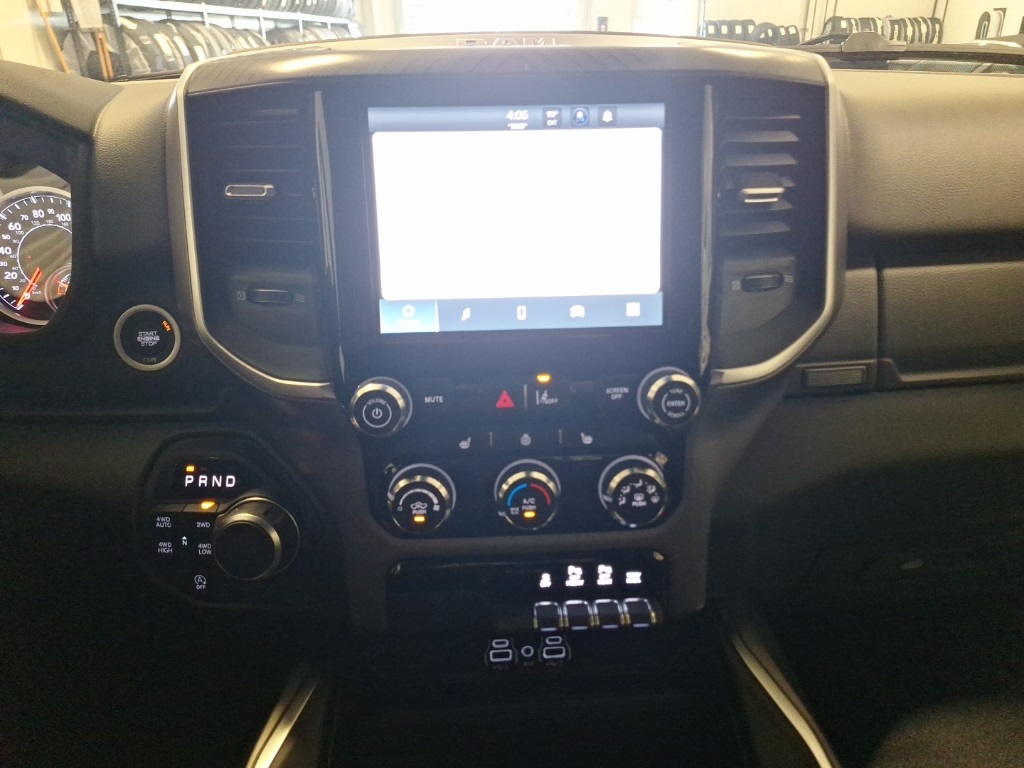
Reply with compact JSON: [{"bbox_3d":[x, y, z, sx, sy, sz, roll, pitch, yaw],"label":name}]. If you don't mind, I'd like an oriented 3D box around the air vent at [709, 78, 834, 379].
[{"bbox_3d":[0.156,-0.096,0.434,0.090,0.173,0.030,-4,10,-16],"label":"air vent"}]

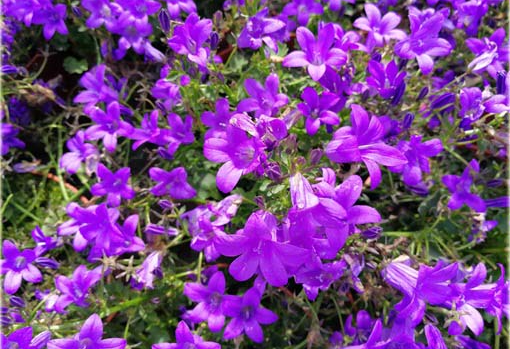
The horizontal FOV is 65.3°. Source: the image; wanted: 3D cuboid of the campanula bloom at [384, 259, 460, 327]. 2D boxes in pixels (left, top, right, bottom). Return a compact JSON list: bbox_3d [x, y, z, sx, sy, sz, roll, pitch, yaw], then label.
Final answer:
[{"bbox_3d":[0.083,0.059,0.200,0.030,0.034,0.034,23,15,38],"label":"campanula bloom"}]

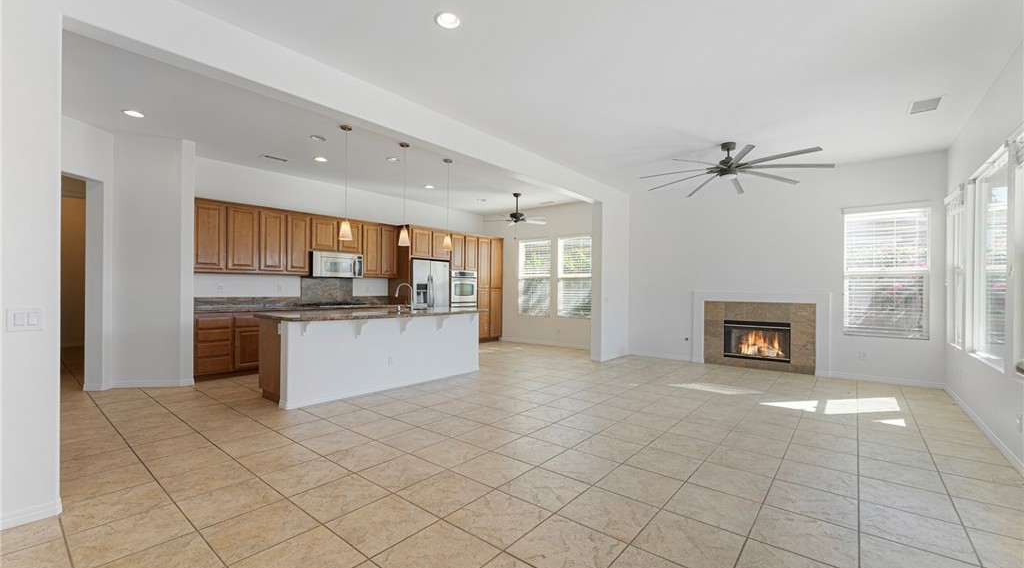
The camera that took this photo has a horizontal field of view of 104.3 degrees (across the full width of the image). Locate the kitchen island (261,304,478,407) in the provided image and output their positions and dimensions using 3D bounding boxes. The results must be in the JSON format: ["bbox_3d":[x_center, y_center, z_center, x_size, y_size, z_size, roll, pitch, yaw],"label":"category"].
[{"bbox_3d":[-1.586,0.820,5.121,1.060,0.920,2.700,0,-1,41],"label":"kitchen island"}]

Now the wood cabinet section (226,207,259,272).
[{"bbox_3d":[-3.619,-0.576,5.273,0.330,0.874,0.363,0,-1,40],"label":"wood cabinet section"}]

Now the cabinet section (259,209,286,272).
[{"bbox_3d":[-3.389,-0.572,5.539,0.330,0.872,0.341,0,-1,40],"label":"cabinet section"}]

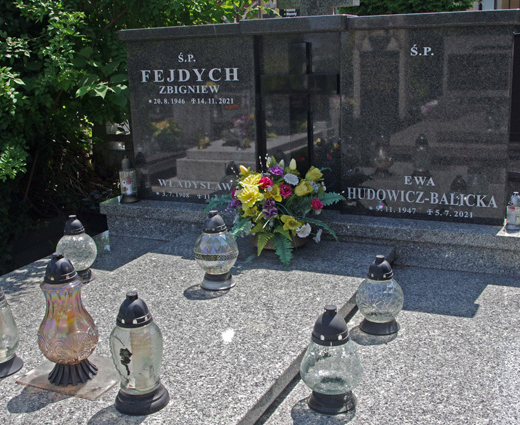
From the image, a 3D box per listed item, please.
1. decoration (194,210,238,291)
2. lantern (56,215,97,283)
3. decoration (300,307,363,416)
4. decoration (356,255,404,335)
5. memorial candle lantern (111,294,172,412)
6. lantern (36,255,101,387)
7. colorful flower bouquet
[{"bbox_3d":[-0.171,0.142,2.509,0.175,0.297,0.175,-2,14,1],"label":"decoration"},{"bbox_3d":[-0.826,0.161,2.880,0.179,0.300,0.179,4,16,26],"label":"lantern"},{"bbox_3d":[0.201,0.395,1.778,0.178,0.288,0.178,-2,14,1],"label":"decoration"},{"bbox_3d":[0.422,0.280,2.248,0.168,0.263,0.168,4,16,26],"label":"decoration"},{"bbox_3d":[-0.322,0.354,1.670,0.145,0.304,0.145,-2,14,1],"label":"memorial candle lantern"},{"bbox_3d":[-0.551,0.295,1.820,0.169,0.368,0.169,4,16,26],"label":"lantern"},{"bbox_3d":[0.070,-0.047,2.953,0.656,0.429,0.502,4,16,26],"label":"colorful flower bouquet"}]

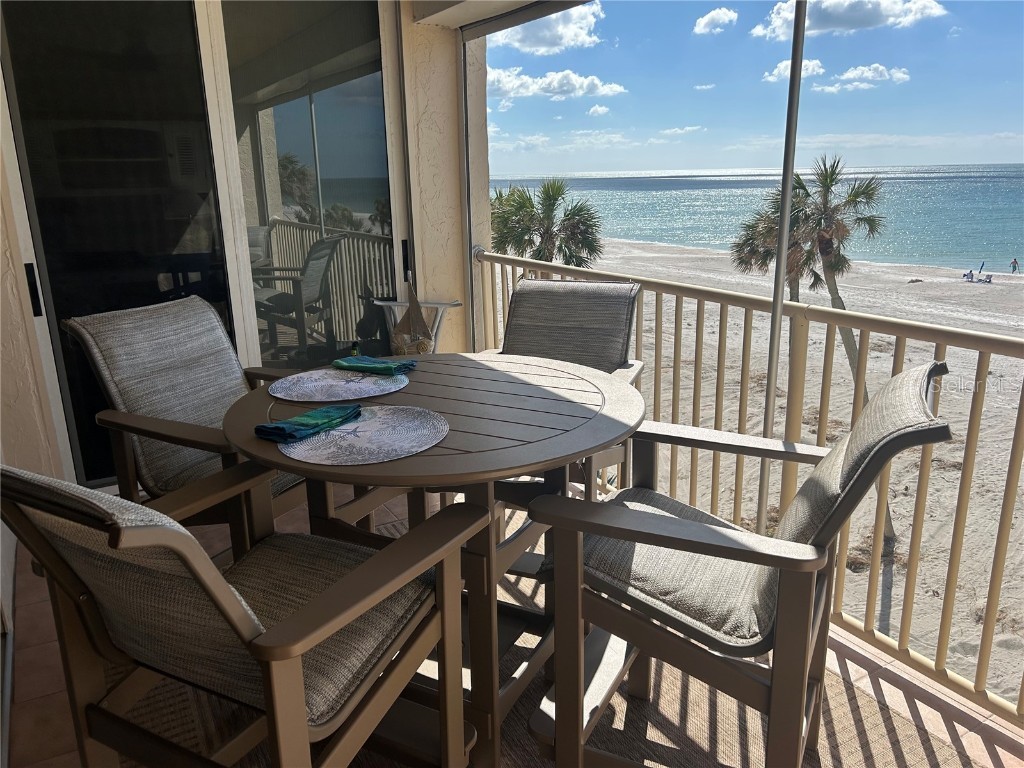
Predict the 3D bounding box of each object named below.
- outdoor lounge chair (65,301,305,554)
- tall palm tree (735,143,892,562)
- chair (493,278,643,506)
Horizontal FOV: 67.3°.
[{"bbox_3d":[-0.924,0.312,2.546,0.768,1.095,0.662,7,17,28],"label":"outdoor lounge chair"},{"bbox_3d":[8.354,-0.848,20.895,4.500,10.300,3.700,7,17,27],"label":"tall palm tree"},{"bbox_3d":[0.130,0.214,2.823,0.662,1.095,0.768,5,16,21],"label":"chair"}]

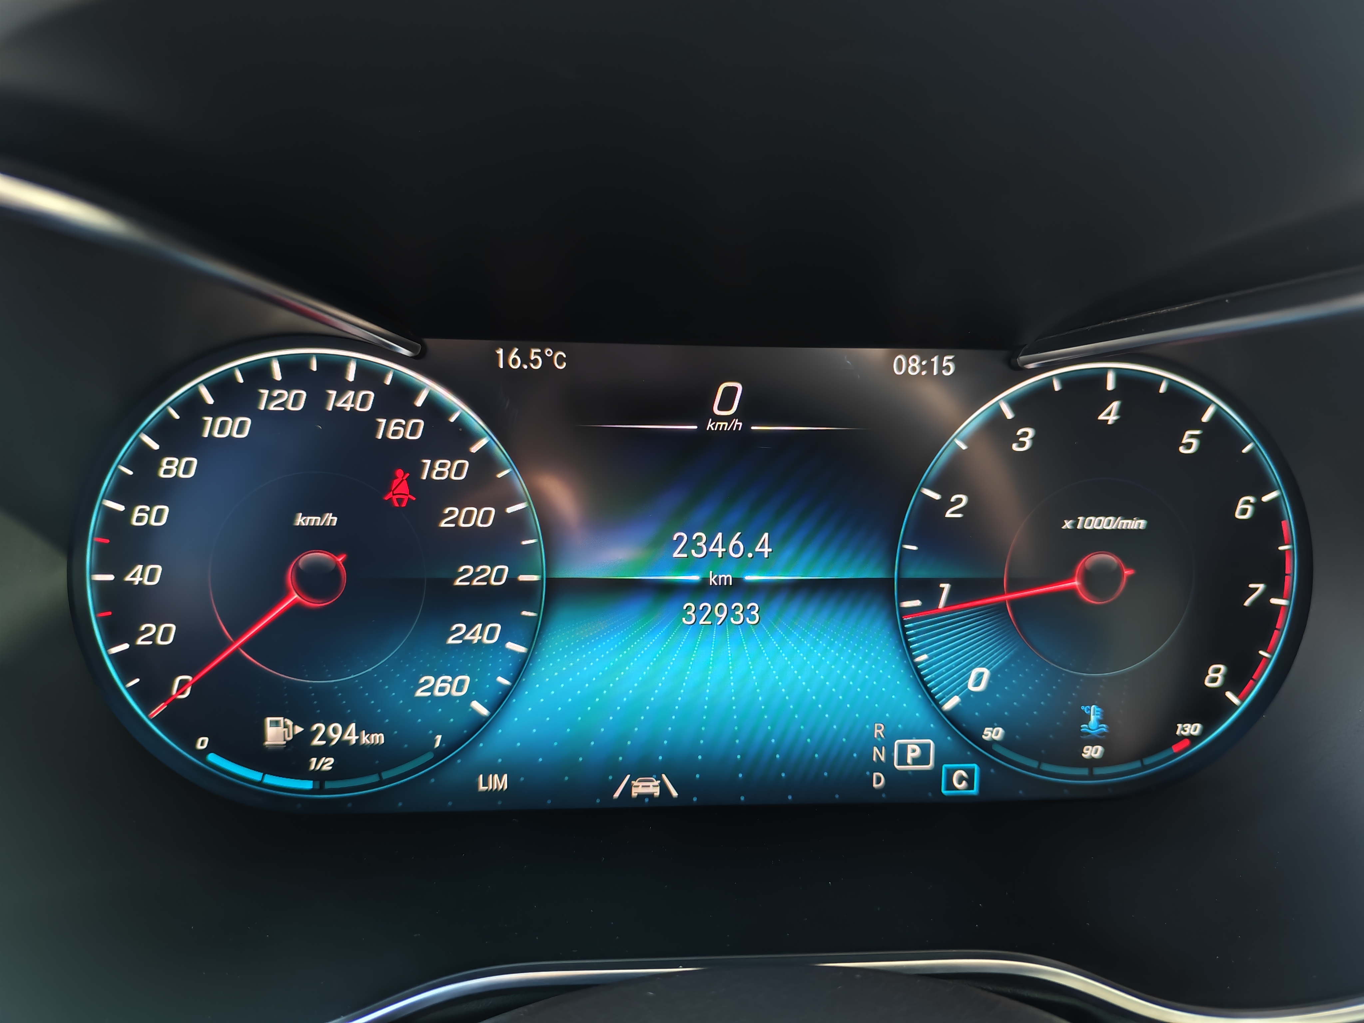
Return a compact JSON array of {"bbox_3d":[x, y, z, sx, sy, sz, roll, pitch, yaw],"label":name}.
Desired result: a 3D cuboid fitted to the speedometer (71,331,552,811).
[{"bbox_3d":[-0.084,0.015,0.218,0.104,0.105,0.012,0,5,-4],"label":"speedometer"}]

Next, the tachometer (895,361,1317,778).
[{"bbox_3d":[0.103,0.016,0.233,0.104,0.104,0.012,0,5,-4],"label":"tachometer"}]

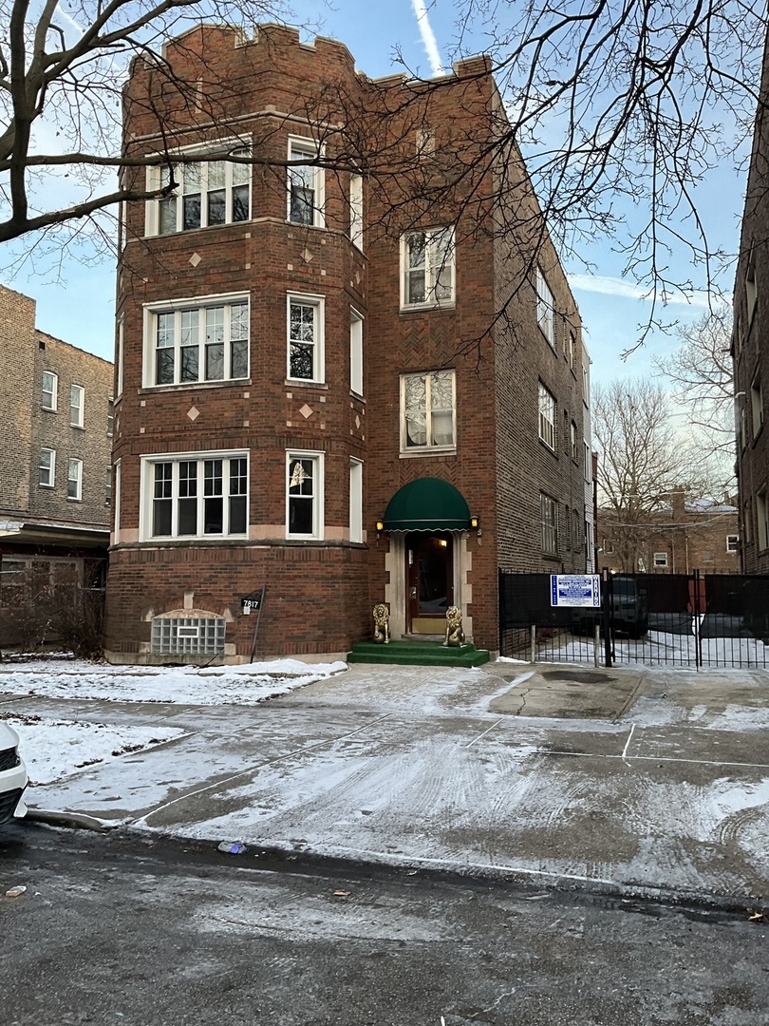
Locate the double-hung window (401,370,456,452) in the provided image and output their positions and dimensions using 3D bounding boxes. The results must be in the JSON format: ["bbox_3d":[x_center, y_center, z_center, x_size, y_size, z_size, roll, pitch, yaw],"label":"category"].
[{"bbox_3d":[0.900,-2.045,17.533,1.190,1.647,0.140,-2,-5,19],"label":"double-hung window"}]

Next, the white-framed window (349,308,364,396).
[{"bbox_3d":[-0.603,-3.254,17.469,0.160,1.683,0.769,-2,-5,18],"label":"white-framed window"}]

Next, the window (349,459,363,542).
[{"bbox_3d":[-0.604,-0.246,17.173,0.160,1.681,0.767,-2,-5,18],"label":"window"}]

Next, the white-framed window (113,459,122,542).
[{"bbox_3d":[-5.488,-0.203,17.809,0.198,1.695,0.783,2,-5,-26],"label":"white-framed window"}]

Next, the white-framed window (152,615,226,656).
[{"bbox_3d":[-3.688,2.320,16.213,1.580,0.660,0.110,-2,-5,19],"label":"white-framed window"}]

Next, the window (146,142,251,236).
[{"bbox_3d":[-3.643,-6.384,16.884,2.415,1.723,0.160,-2,-5,19],"label":"window"}]

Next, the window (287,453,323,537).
[{"bbox_3d":[-1.537,-0.320,16.468,0.783,1.695,0.198,2,-5,-26],"label":"window"}]

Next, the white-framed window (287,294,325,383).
[{"bbox_3d":[-1.508,-3.339,16.429,0.758,1.683,0.160,2,-5,-25],"label":"white-framed window"}]

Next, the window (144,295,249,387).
[{"bbox_3d":[-3.686,-3.363,16.893,2.389,1.715,0.198,-2,-5,19],"label":"window"}]

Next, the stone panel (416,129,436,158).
[{"bbox_3d":[0.883,-7.816,18.198,0.416,0.615,0.089,-2,-5,19],"label":"stone panel"}]

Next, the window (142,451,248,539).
[{"bbox_3d":[-3.607,-0.304,16.362,2.385,1.681,0.160,-2,-5,19],"label":"window"}]

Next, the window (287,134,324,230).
[{"bbox_3d":[-1.549,-6.502,16.967,0.783,1.754,0.198,2,-5,-26],"label":"window"}]

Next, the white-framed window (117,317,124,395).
[{"bbox_3d":[-5.376,-3.214,17.716,0.160,1.683,0.763,2,-5,-25],"label":"white-framed window"}]

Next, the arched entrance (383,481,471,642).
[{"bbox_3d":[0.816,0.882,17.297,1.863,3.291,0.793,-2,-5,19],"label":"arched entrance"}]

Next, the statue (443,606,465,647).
[{"bbox_3d":[1.374,2.198,16.792,0.337,0.763,0.446,-3,-5,31],"label":"statue"}]

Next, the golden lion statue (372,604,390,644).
[{"bbox_3d":[-0.045,2.246,17.357,0.337,0.763,0.446,-1,-5,7],"label":"golden lion statue"}]

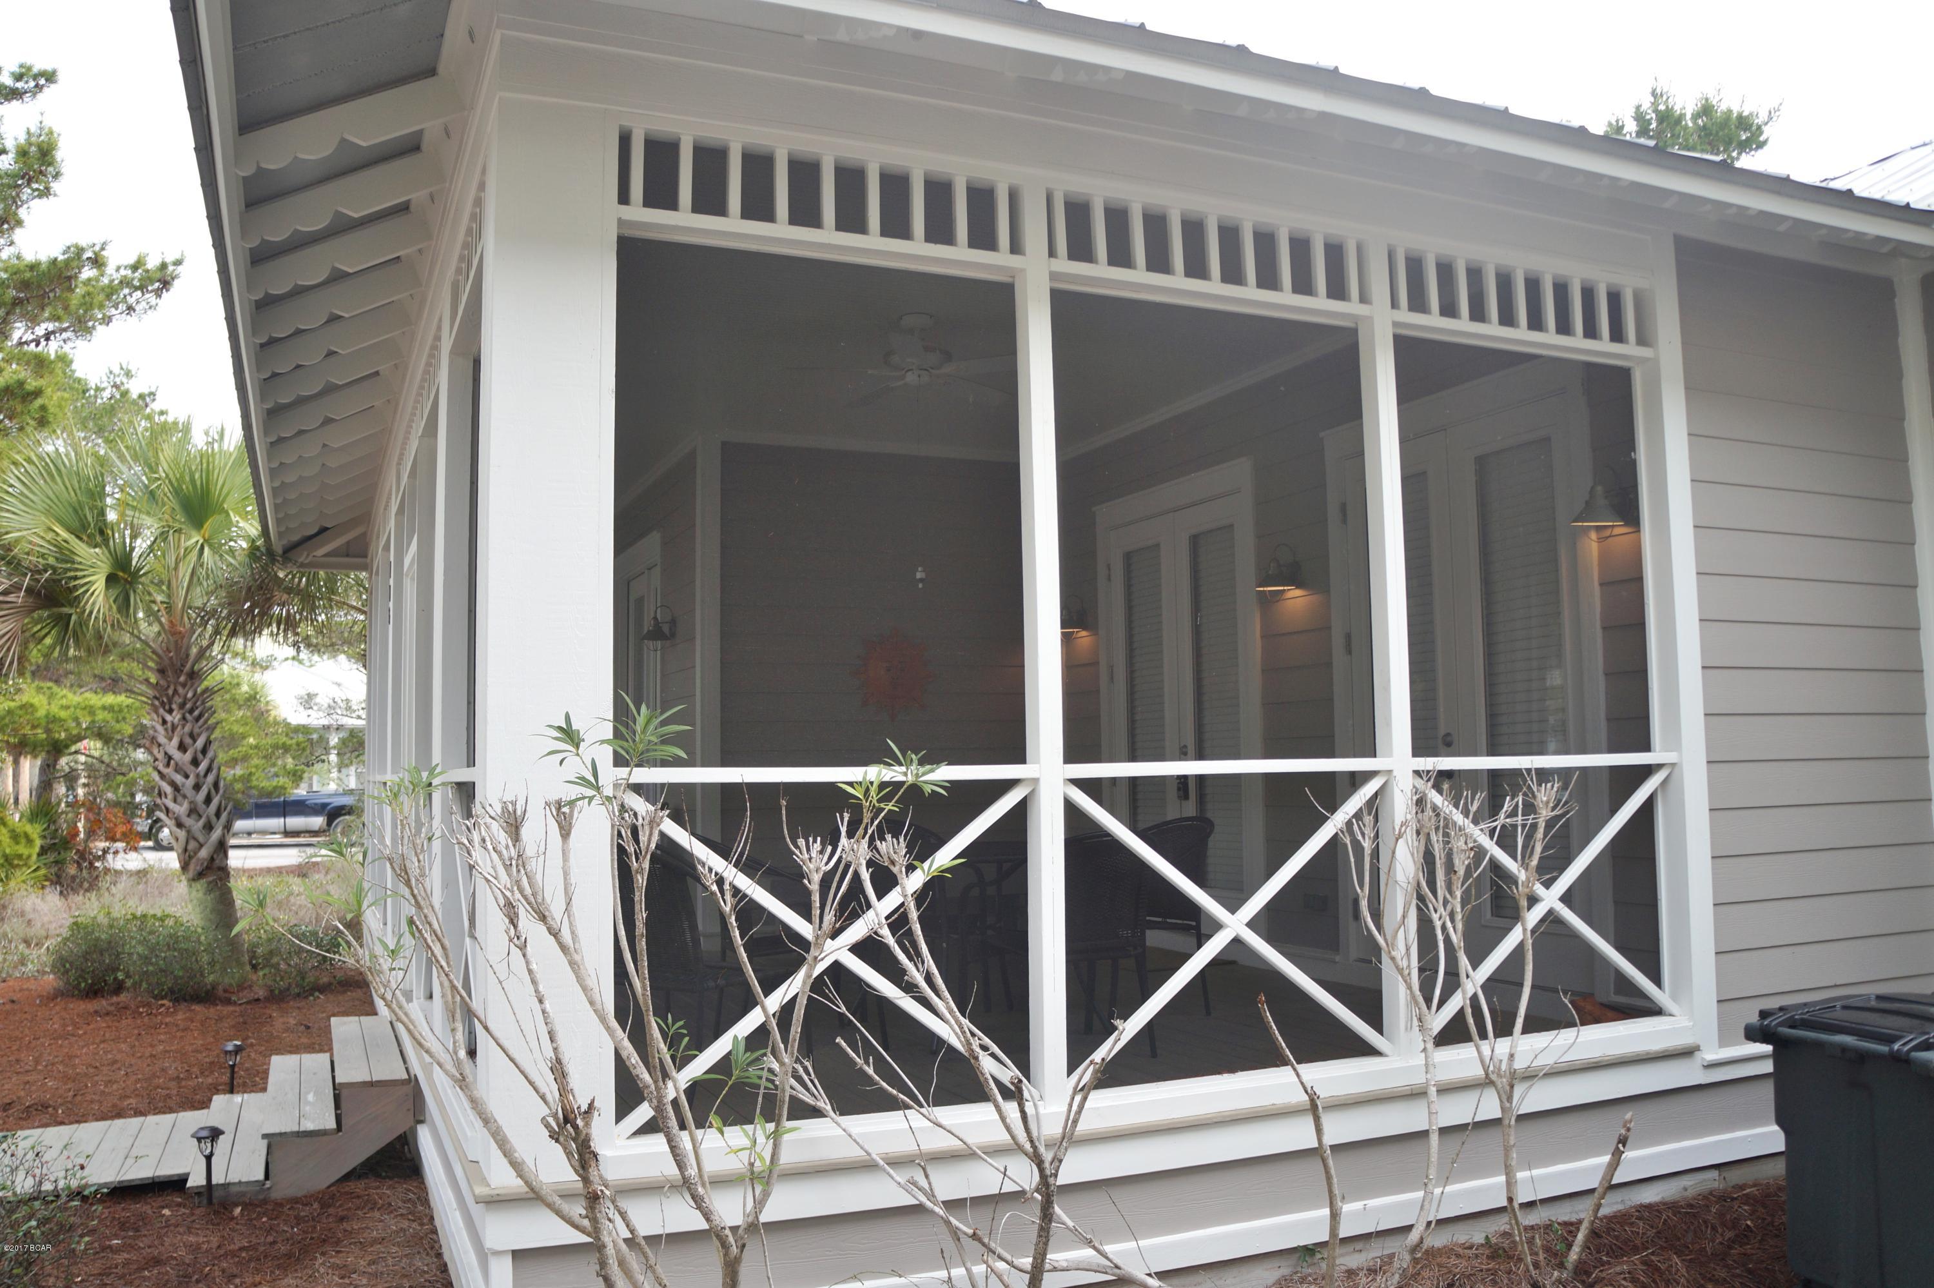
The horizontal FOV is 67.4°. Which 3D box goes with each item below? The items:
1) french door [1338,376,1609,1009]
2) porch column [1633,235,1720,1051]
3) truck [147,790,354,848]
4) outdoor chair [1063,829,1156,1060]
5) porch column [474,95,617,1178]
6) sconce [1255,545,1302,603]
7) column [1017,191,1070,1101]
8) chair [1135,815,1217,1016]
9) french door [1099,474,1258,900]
[{"bbox_3d":[2.167,0.185,6.469,0.120,2.572,1.682,1,-5,-24],"label":"french door"},{"bbox_3d":[2.753,-0.039,5.631,0.138,3.088,0.120,1,-5,-24],"label":"porch column"},{"bbox_3d":[-17.358,4.086,36.087,6.000,1.900,2.050,1,-5,-20],"label":"truck"},{"bbox_3d":[0.319,1.113,5.510,0.570,0.850,0.580,3,-6,-36],"label":"outdoor chair"},{"bbox_3d":[-1.165,-0.031,4.026,0.305,2.880,0.300,1,-5,-24],"label":"porch column"},{"bbox_3d":[1.599,-0.361,7.443,0.240,0.300,0.200,1,-5,-24],"label":"sconce"},{"bbox_3d":[0.225,-0.023,4.471,0.084,2.787,0.090,1,-5,-24],"label":"column"},{"bbox_3d":[0.663,1.179,6.455,0.600,0.860,0.580,0,-5,-13],"label":"chair"},{"bbox_3d":[1.228,0.382,8.546,0.120,2.572,1.760,1,-5,-24],"label":"french door"}]

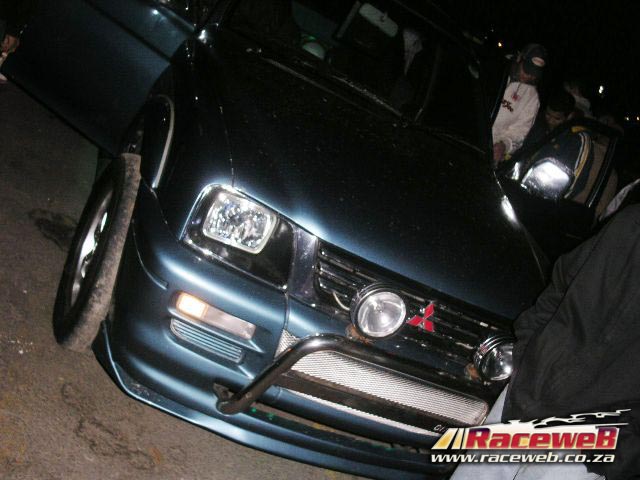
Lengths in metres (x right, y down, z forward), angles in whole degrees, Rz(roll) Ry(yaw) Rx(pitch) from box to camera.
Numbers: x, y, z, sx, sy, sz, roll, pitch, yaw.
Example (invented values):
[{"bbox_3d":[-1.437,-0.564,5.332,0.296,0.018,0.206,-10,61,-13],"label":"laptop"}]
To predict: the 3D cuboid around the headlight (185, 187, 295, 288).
[{"bbox_3d":[-0.219,-0.015,2.014,0.320,0.160,0.155,24,19,-15],"label":"headlight"}]

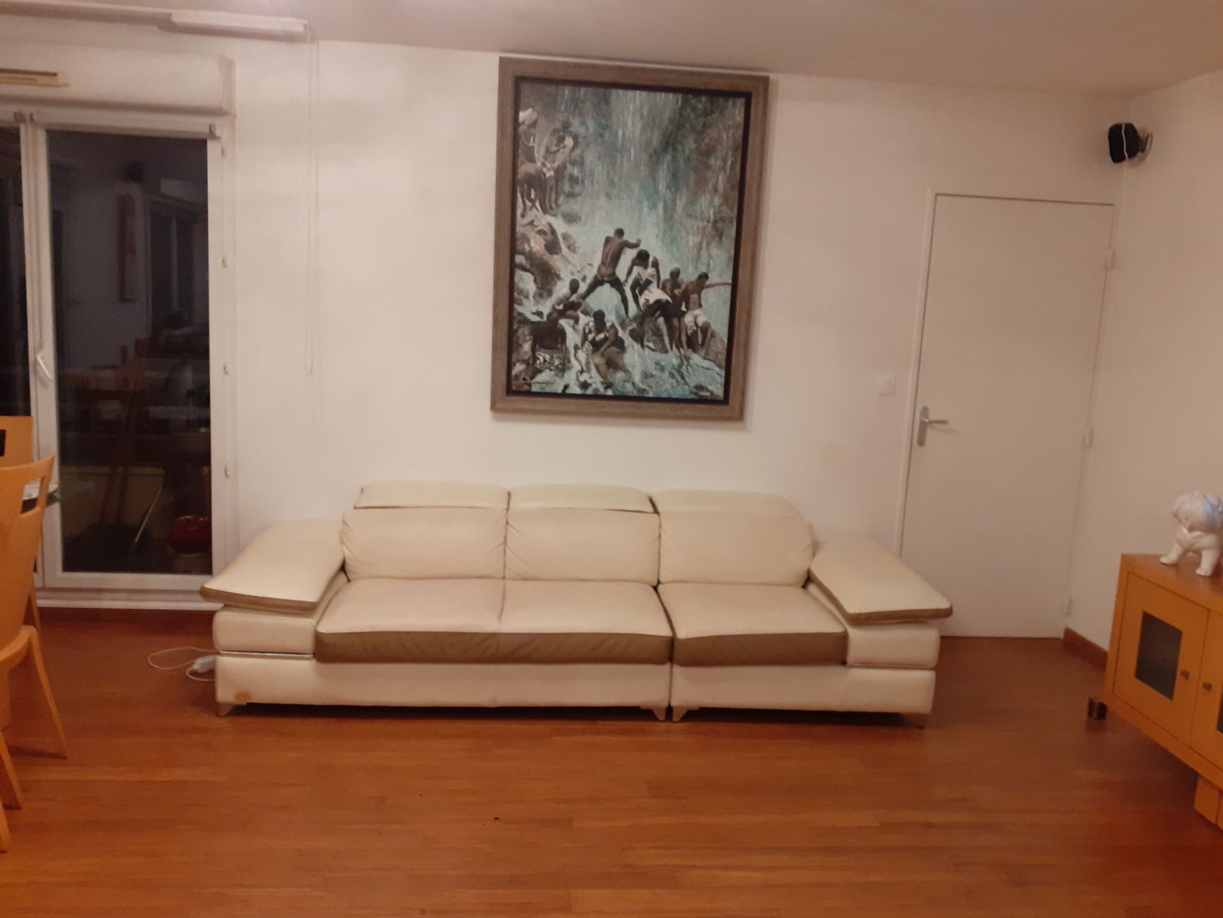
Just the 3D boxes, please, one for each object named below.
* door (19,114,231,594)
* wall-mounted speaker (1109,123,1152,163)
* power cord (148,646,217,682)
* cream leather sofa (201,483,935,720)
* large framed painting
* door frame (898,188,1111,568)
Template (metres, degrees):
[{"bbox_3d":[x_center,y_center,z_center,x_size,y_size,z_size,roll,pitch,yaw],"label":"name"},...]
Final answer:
[{"bbox_3d":[-2.071,-0.417,4.102,0.850,2.040,0.070,2,8,-5],"label":"door"},{"bbox_3d":[2.235,-1.367,4.113,0.150,0.148,0.100,-14,14,-19],"label":"wall-mounted speaker"},{"bbox_3d":[-1.666,0.790,3.805,0.350,0.050,0.370,2,8,-5],"label":"power cord"},{"bbox_3d":[-0.115,0.517,3.833,2.680,0.730,0.980,2,8,-5],"label":"cream leather sofa"},{"bbox_3d":[0.070,-0.924,4.137,1.140,1.475,0.050,2,10,-5],"label":"large framed painting"},{"bbox_3d":[1.812,-0.166,4.458,0.910,2.080,0.080,2,8,-5],"label":"door frame"}]

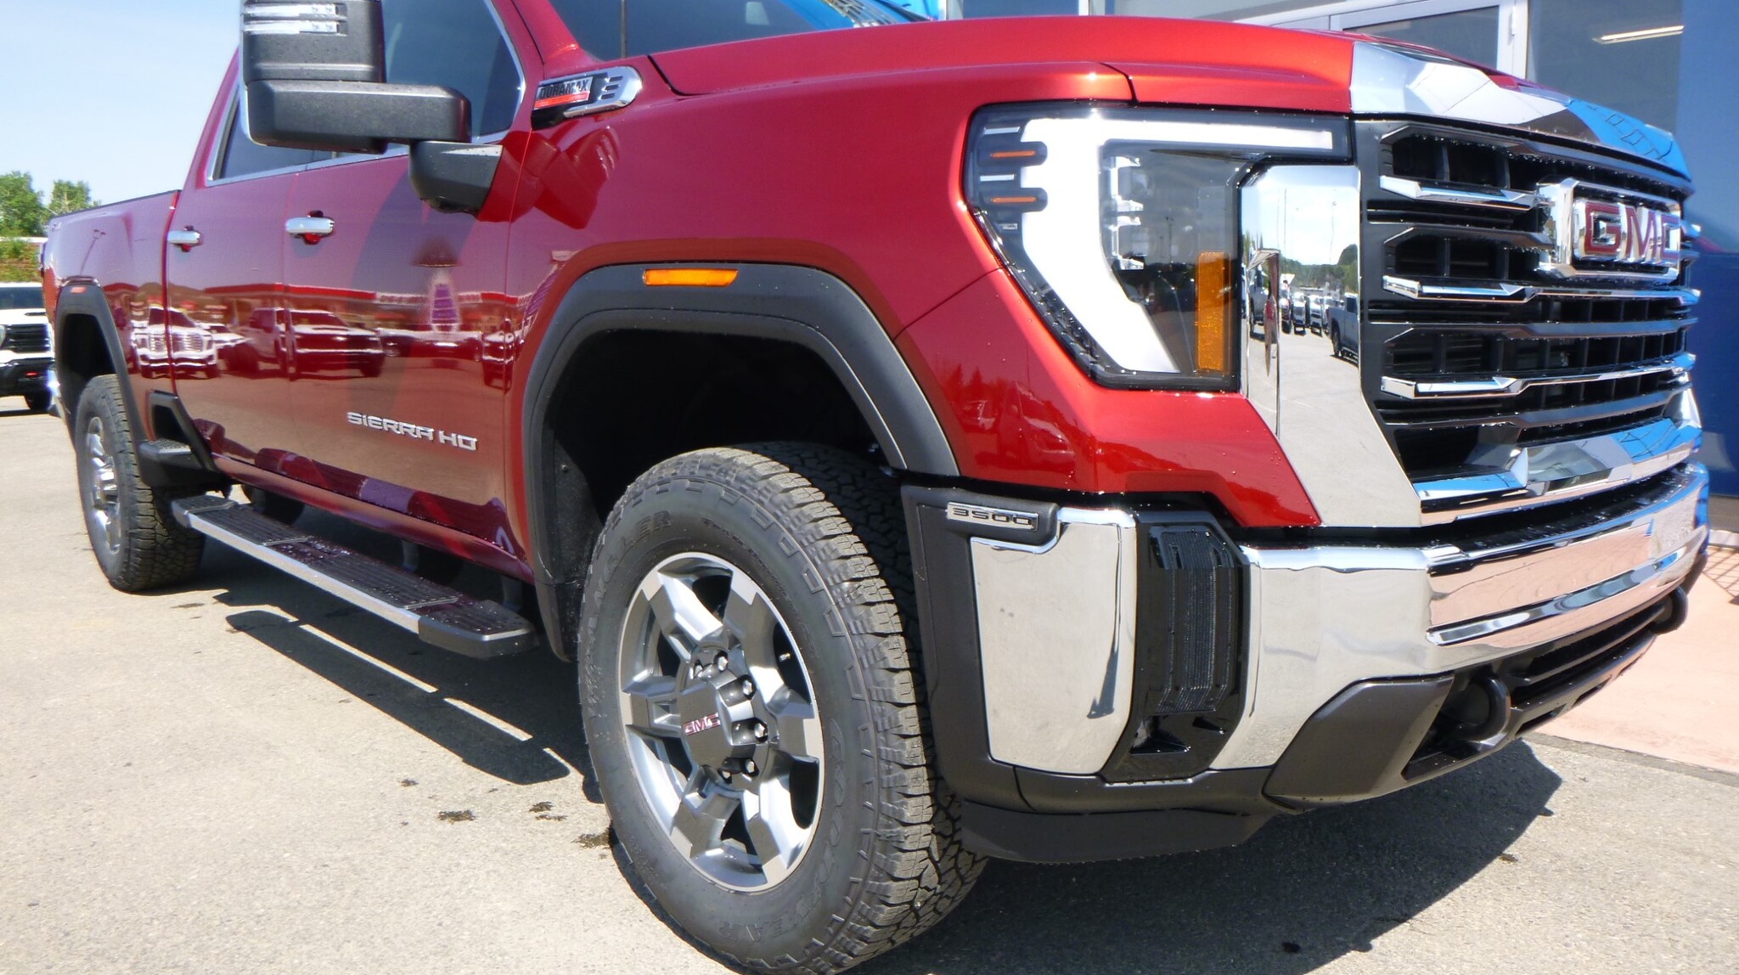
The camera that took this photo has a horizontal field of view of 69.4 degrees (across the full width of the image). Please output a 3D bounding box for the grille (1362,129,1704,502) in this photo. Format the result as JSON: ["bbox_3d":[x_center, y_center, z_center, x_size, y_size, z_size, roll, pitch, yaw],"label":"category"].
[{"bbox_3d":[1.053,-0.260,1.894,1.151,0.505,0.172,-9,11,-40],"label":"grille"}]

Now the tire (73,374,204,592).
[{"bbox_3d":[-2.954,-0.023,5.069,0.283,0.858,0.858,-9,11,-40],"label":"tire"}]

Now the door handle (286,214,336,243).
[{"bbox_3d":[-1.323,-0.615,2.957,0.061,0.045,0.242,-9,11,-40],"label":"door handle"}]

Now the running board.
[{"bbox_3d":[-1.539,0.211,3.497,0.162,0.076,2.485,-9,11,-40],"label":"running board"}]

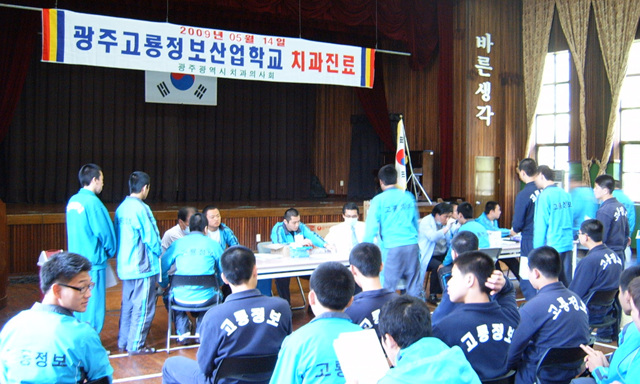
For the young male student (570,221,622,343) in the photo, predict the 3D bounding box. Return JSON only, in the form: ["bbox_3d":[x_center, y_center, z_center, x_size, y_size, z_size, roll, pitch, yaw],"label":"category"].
[{"bbox_3d":[2.468,0.871,6.150,0.520,1.290,0.750,-1,2,-30],"label":"young male student"}]

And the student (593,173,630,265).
[{"bbox_3d":[3.121,0.638,7.300,0.480,1.670,0.340,-2,3,-38],"label":"student"}]

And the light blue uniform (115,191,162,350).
[{"bbox_3d":[-1.730,0.748,6.520,0.480,1.470,0.380,2,3,45],"label":"light blue uniform"}]

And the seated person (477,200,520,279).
[{"bbox_3d":[2.374,0.769,9.150,0.750,1.270,0.540,1,2,30],"label":"seated person"}]

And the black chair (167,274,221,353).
[{"bbox_3d":[-1.220,1.133,6.600,0.480,0.750,0.470,0,2,-12],"label":"black chair"}]

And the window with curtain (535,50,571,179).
[{"bbox_3d":[5.189,-1.554,15.300,0.150,3.200,0.950,-1,2,-38],"label":"window with curtain"}]

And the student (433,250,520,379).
[{"bbox_3d":[0.740,0.961,3.700,0.600,1.300,0.760,0,2,-19],"label":"student"}]

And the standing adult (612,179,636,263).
[{"bbox_3d":[4.085,0.620,9.300,0.500,1.640,0.370,-1,2,-27],"label":"standing adult"}]

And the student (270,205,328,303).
[{"bbox_3d":[-0.266,0.805,8.450,0.600,1.250,0.750,-1,3,-32],"label":"student"}]

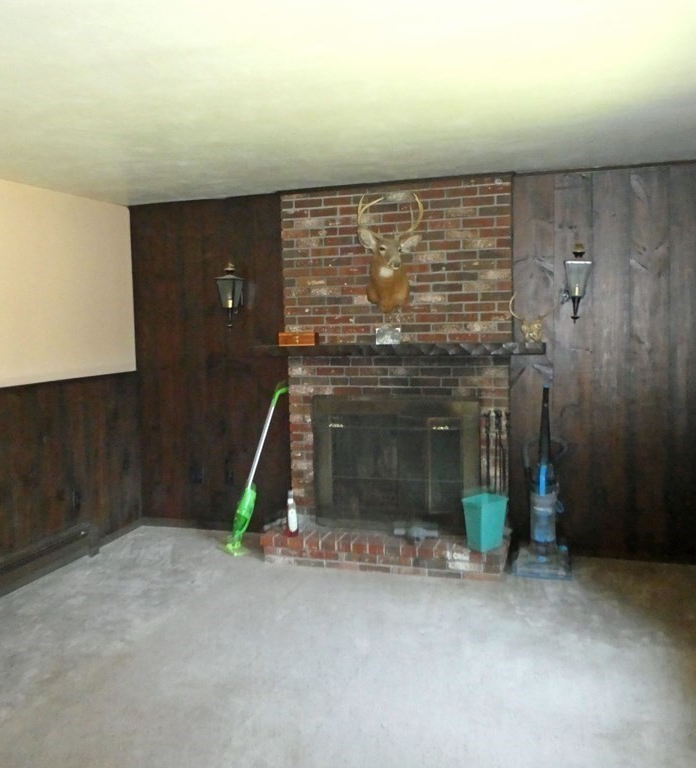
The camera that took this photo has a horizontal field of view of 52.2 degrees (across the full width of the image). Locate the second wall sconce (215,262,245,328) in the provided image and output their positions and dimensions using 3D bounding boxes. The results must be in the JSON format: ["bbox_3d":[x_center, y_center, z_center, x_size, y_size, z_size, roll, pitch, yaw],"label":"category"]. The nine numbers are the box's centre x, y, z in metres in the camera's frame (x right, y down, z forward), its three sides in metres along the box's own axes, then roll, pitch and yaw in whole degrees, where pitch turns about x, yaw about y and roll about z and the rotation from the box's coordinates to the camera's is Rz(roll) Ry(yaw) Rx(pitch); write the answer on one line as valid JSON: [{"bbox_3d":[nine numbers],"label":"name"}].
[{"bbox_3d":[-0.810,-0.627,5.013,0.161,0.458,0.209,0,6,17],"label":"second wall sconce"}]

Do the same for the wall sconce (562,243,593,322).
[{"bbox_3d":[1.397,-0.617,4.321,0.162,0.481,0.209,0,6,17],"label":"wall sconce"}]

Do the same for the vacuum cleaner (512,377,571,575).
[{"bbox_3d":[1.194,0.568,4.356,0.350,1.155,0.328,0,6,17],"label":"vacuum cleaner"}]

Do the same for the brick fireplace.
[{"bbox_3d":[0.232,-0.077,4.581,1.582,2.436,0.521,0,6,17],"label":"brick fireplace"}]

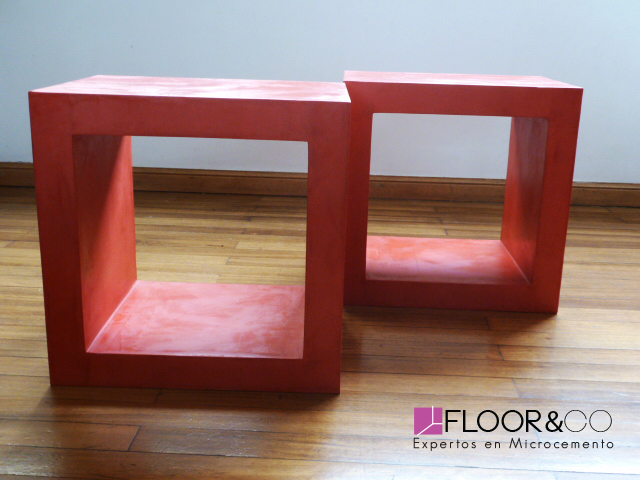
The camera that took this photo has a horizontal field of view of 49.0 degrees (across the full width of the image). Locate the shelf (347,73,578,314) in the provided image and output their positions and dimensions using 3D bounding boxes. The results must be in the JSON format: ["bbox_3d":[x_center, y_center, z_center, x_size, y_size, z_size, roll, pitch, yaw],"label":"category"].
[{"bbox_3d":[0.270,-0.120,1.526,0.449,0.450,0.320,2,17,2],"label":"shelf"}]

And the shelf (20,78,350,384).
[{"bbox_3d":[-0.187,-0.029,1.183,0.449,0.450,0.320,2,17,0],"label":"shelf"}]

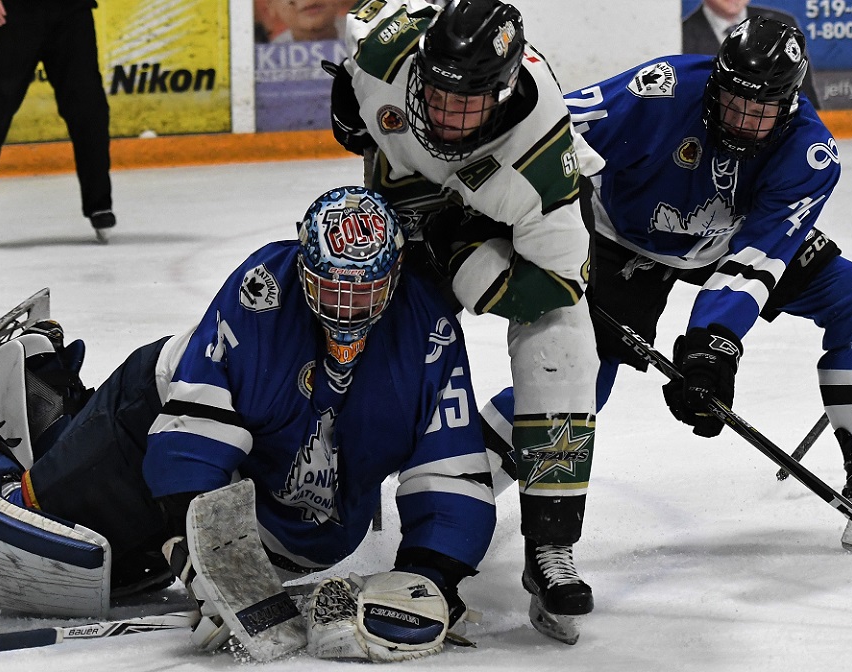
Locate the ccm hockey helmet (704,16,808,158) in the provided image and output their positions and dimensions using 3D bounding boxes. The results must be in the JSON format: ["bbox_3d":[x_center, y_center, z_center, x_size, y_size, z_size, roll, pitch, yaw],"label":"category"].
[{"bbox_3d":[0.785,-0.592,7.030,0.240,0.290,0.290,11,38,10],"label":"ccm hockey helmet"}]

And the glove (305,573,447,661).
[{"bbox_3d":[-0.098,0.579,6.220,0.300,0.200,0.280,1,8,11],"label":"glove"}]

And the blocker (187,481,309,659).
[{"bbox_3d":[-0.385,0.499,6.200,0.200,0.380,0.130,-20,0,-42],"label":"blocker"}]

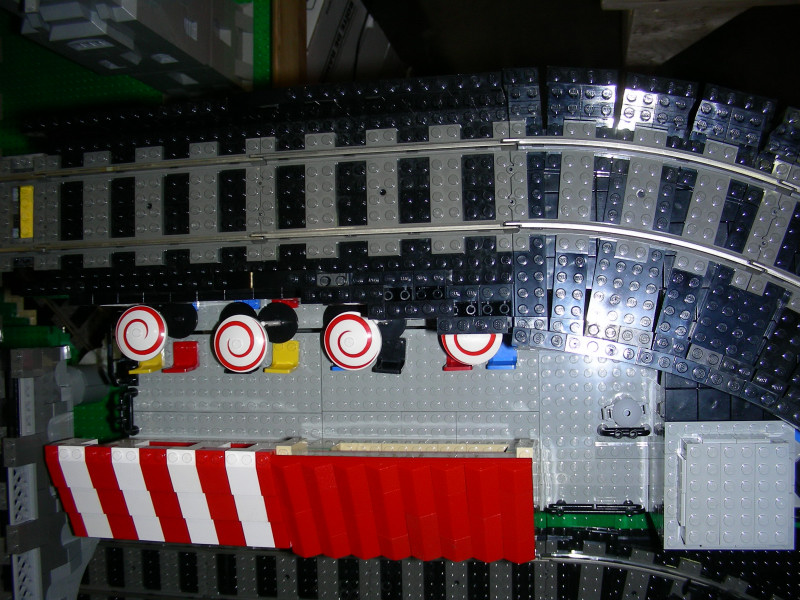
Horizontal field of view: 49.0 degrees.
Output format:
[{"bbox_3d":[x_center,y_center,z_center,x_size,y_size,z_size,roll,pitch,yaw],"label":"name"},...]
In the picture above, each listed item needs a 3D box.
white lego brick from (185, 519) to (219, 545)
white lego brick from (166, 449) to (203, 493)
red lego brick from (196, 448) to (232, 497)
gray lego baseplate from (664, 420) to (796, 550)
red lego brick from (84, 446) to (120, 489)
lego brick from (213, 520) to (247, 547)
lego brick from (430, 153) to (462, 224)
[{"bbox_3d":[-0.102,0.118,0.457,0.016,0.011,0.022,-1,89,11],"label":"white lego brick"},{"bbox_3d":[-0.109,0.088,0.447,0.016,0.011,0.024,-1,88,11],"label":"white lego brick"},{"bbox_3d":[-0.094,0.087,0.443,0.016,0.011,0.024,-1,88,11],"label":"red lego brick"},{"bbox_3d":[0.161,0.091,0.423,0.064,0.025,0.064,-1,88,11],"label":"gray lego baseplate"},{"bbox_3d":[-0.155,0.089,0.459,0.016,0.011,0.024,-1,88,11],"label":"red lego brick"},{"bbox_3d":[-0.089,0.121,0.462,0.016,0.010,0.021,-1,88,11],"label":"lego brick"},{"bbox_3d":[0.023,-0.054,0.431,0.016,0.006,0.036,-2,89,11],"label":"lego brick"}]

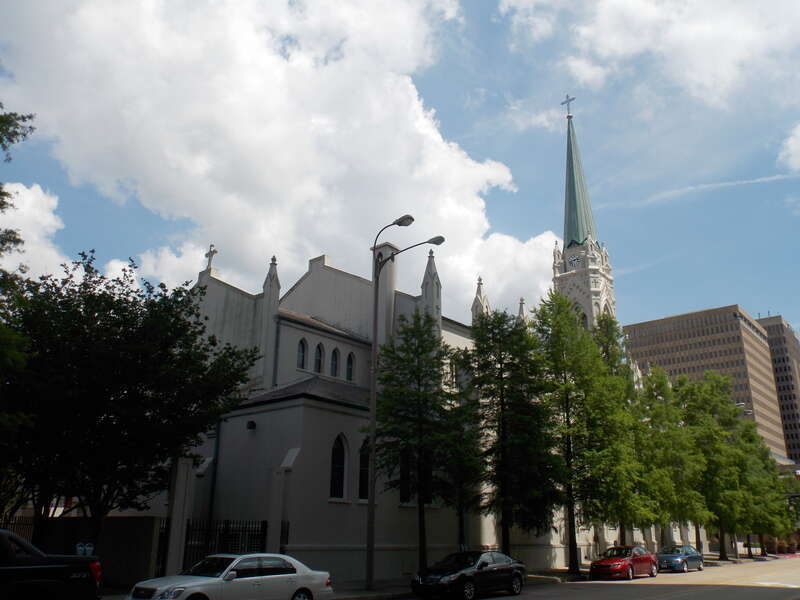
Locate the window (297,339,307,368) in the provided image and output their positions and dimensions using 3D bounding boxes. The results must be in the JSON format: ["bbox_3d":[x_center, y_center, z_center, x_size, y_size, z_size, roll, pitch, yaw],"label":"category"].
[{"bbox_3d":[-5.230,2.837,33.150,0.250,1.626,0.677,-17,-27,38],"label":"window"}]

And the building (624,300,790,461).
[{"bbox_3d":[100.716,41.691,199.689,35.000,67.000,36.000,-17,-26,39],"label":"building"}]

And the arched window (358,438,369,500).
[{"bbox_3d":[-1.362,6.940,25.705,0.250,2.550,0.950,-17,-26,39],"label":"arched window"}]

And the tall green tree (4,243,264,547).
[{"bbox_3d":[-7.347,3.138,17.039,6.900,9.674,6.900,0,-21,0],"label":"tall green tree"}]

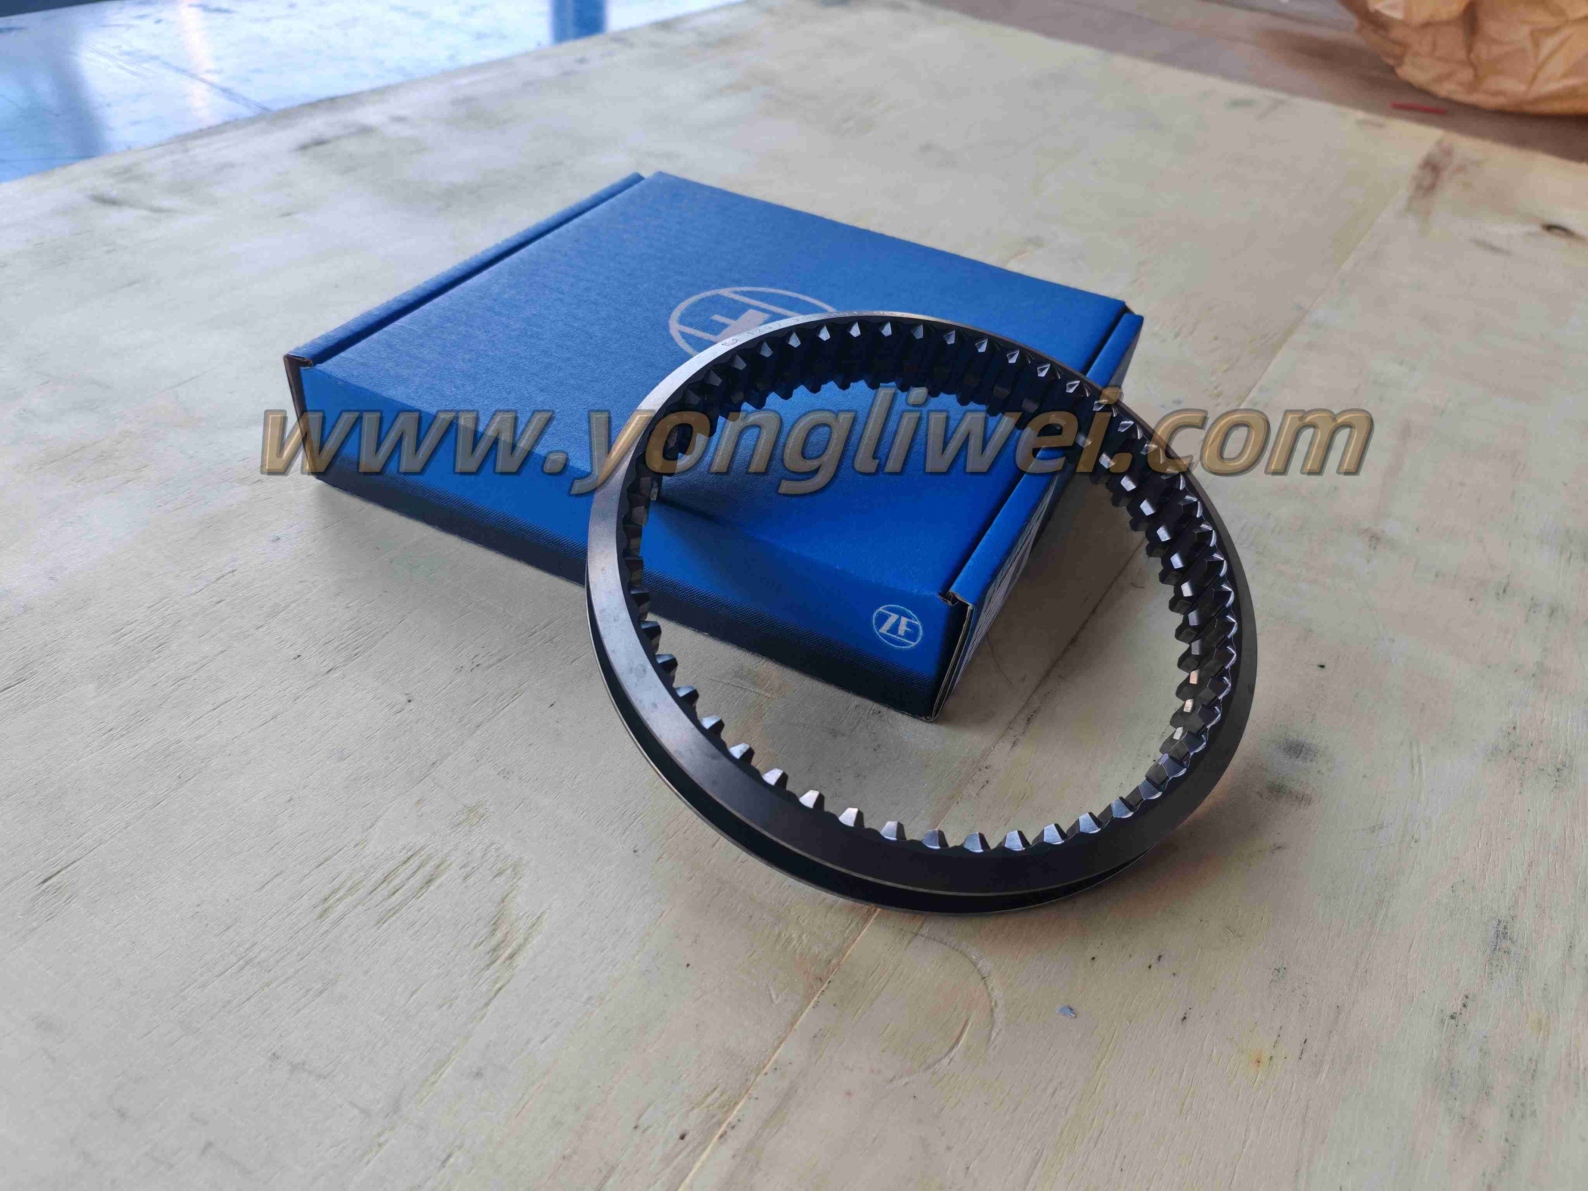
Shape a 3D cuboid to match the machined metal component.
[{"bbox_3d":[0.033,-0.005,0.310,0.168,0.025,0.168,5,57,-8],"label":"machined metal component"}]

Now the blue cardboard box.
[{"bbox_3d":[-0.013,-0.068,0.410,0.210,0.042,0.190,21,40,16],"label":"blue cardboard box"}]

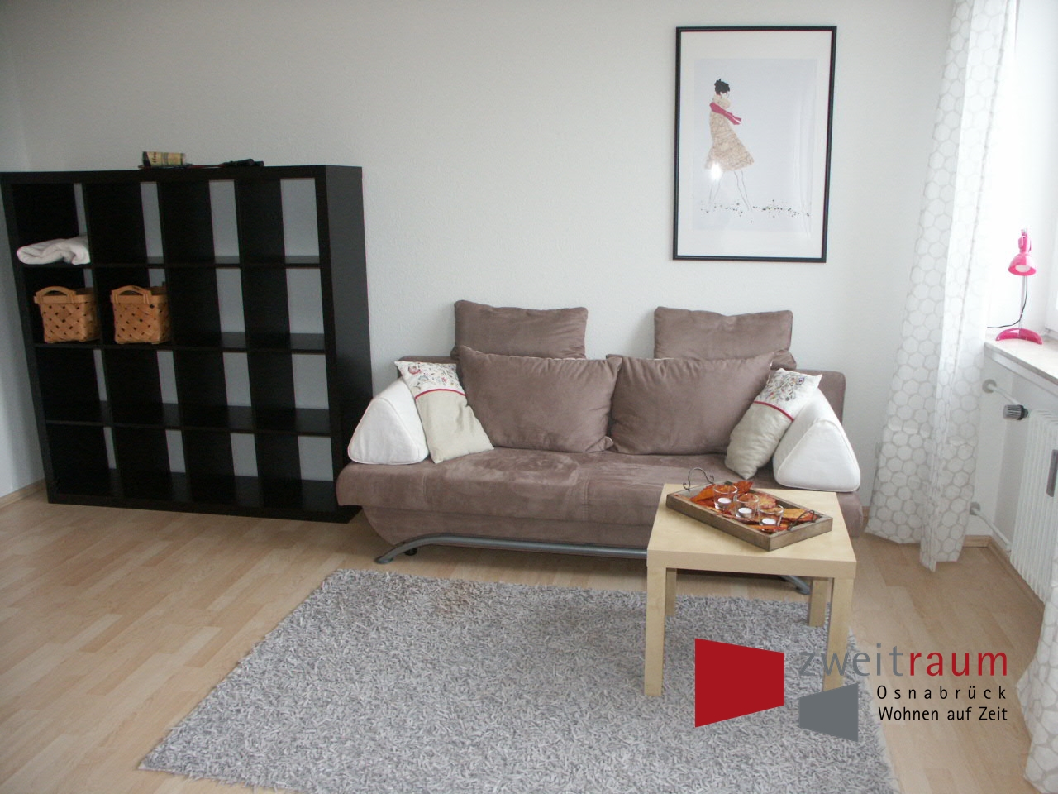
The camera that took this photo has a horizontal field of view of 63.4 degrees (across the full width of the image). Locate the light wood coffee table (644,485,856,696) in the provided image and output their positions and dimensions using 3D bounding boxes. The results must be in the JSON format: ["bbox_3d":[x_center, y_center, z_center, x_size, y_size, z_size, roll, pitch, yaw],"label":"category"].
[{"bbox_3d":[0.656,0.583,2.605,0.550,0.450,0.550,2,14,12],"label":"light wood coffee table"}]

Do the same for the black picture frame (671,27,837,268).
[{"bbox_3d":[0.909,-1.017,3.485,0.620,0.920,0.025,2,14,10],"label":"black picture frame"}]

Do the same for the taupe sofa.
[{"bbox_3d":[0.274,0.150,3.381,1.920,0.940,0.870,2,14,11],"label":"taupe sofa"}]

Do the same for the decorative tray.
[{"bbox_3d":[0.650,0.318,2.552,0.262,0.095,0.420,-9,16,-31],"label":"decorative tray"}]

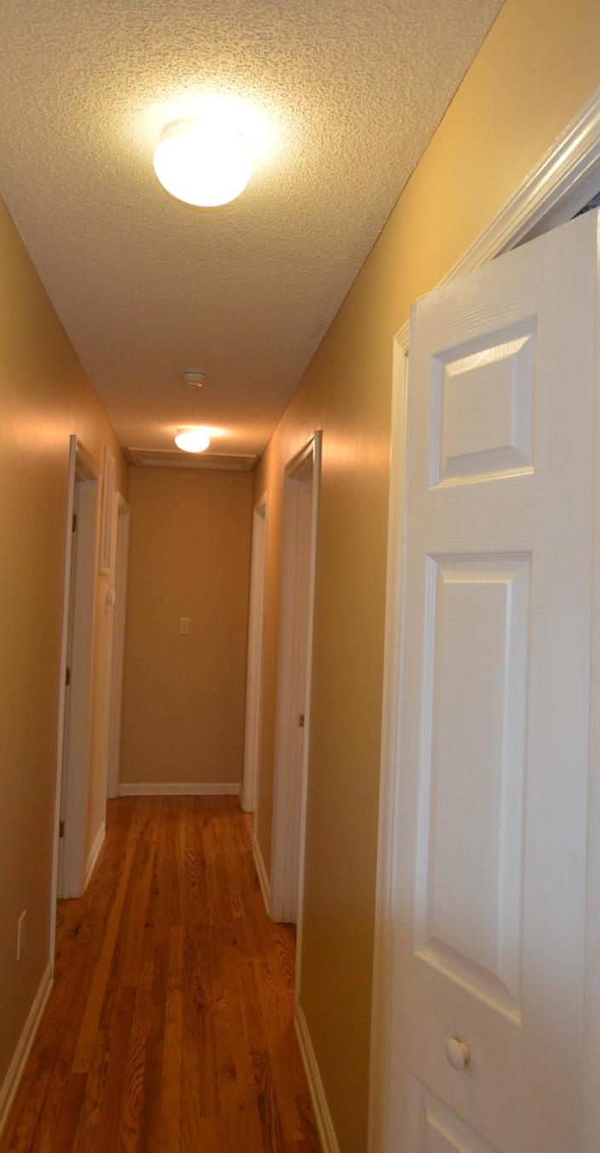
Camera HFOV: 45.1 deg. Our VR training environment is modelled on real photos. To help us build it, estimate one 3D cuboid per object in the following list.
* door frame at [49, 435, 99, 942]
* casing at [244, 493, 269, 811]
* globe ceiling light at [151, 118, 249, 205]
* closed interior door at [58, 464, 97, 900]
[{"bbox_3d":[-1.024,0.501,3.165,0.125,2.084,0.832,2,-1,-9],"label":"door frame"},{"bbox_3d":[-0.247,0.564,4.659,0.100,2.084,0.713,2,-1,-9],"label":"casing"},{"bbox_3d":[-0.197,-0.827,1.464,0.197,0.121,0.197,2,-1,-9],"label":"globe ceiling light"},{"bbox_3d":[-1.029,0.533,3.159,0.045,2.010,0.713,2,-1,-9],"label":"closed interior door"}]

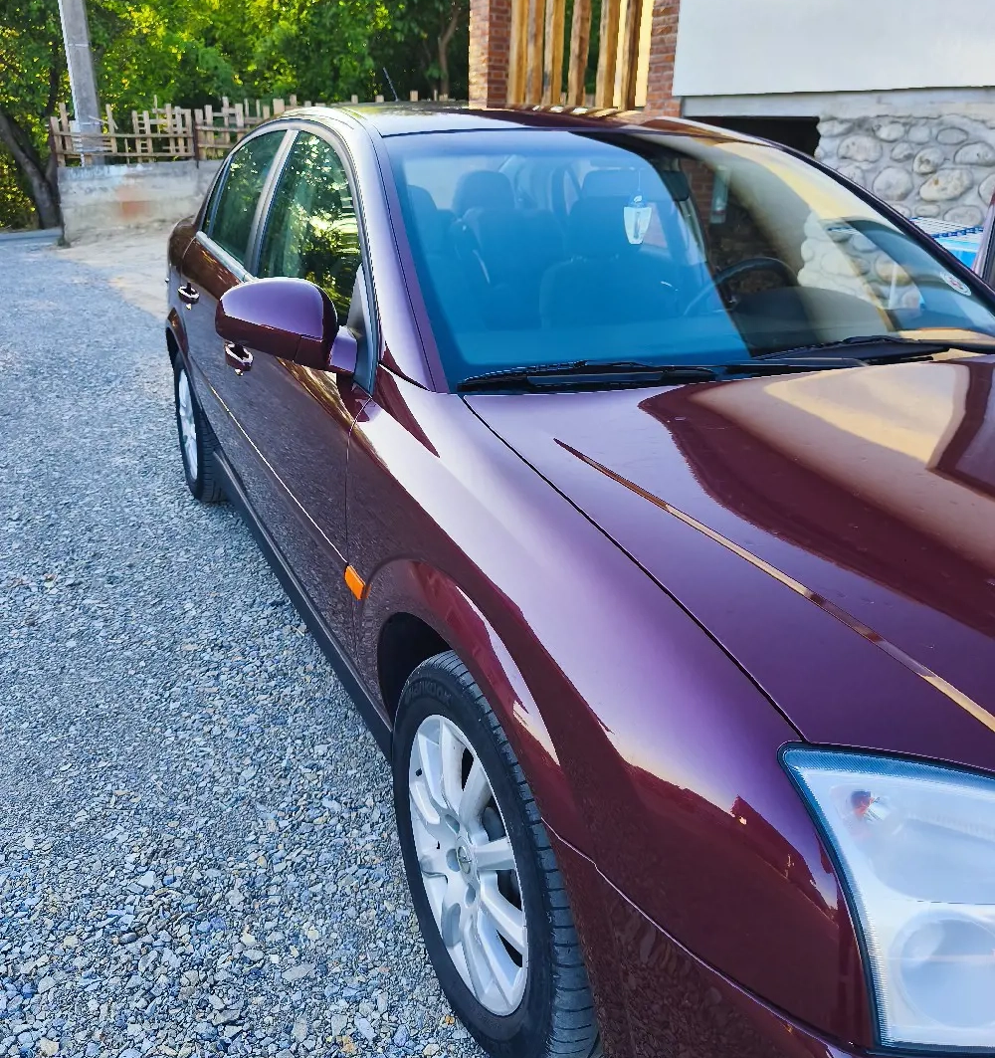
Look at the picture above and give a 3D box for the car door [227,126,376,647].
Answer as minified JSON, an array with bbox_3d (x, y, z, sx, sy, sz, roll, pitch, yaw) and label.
[{"bbox_3d":[-0.397,-0.404,2.020,0.260,1.005,1.190,-7,24,-26],"label":"car door"}]

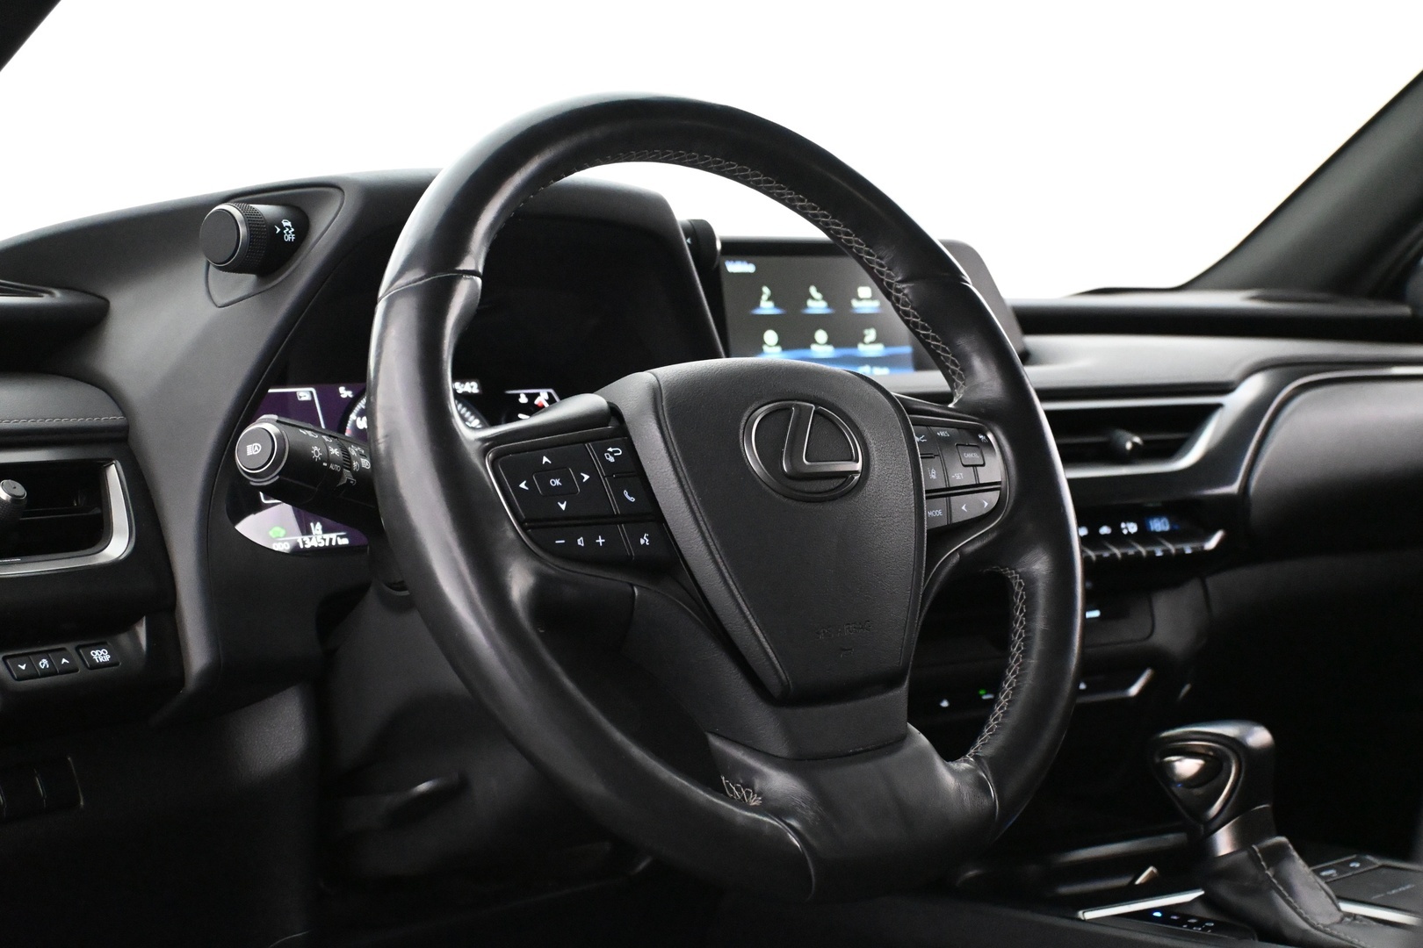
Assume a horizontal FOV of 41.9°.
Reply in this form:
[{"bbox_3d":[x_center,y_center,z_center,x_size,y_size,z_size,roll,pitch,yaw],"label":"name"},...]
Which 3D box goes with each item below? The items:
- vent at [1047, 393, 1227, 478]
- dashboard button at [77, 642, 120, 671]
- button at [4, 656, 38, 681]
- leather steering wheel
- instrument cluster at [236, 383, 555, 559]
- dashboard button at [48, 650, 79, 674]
[{"bbox_3d":[0.260,-0.022,1.209,0.175,0.048,0.040,-3,-8,-39],"label":"vent"},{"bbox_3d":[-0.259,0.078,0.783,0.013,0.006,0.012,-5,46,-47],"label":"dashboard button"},{"bbox_3d":[-0.282,0.080,0.758,0.011,0.006,0.012,-5,46,-47],"label":"button"},{"bbox_3d":[0.018,0.002,0.805,0.369,0.369,0.080,-3,-20,-39],"label":"leather steering wheel"},{"bbox_3d":[-0.161,0.000,1.026,0.220,0.097,0.038,-3,-16,-39],"label":"instrument cluster"},{"bbox_3d":[-0.270,0.079,0.771,0.009,0.006,0.012,-5,46,-47],"label":"dashboard button"}]

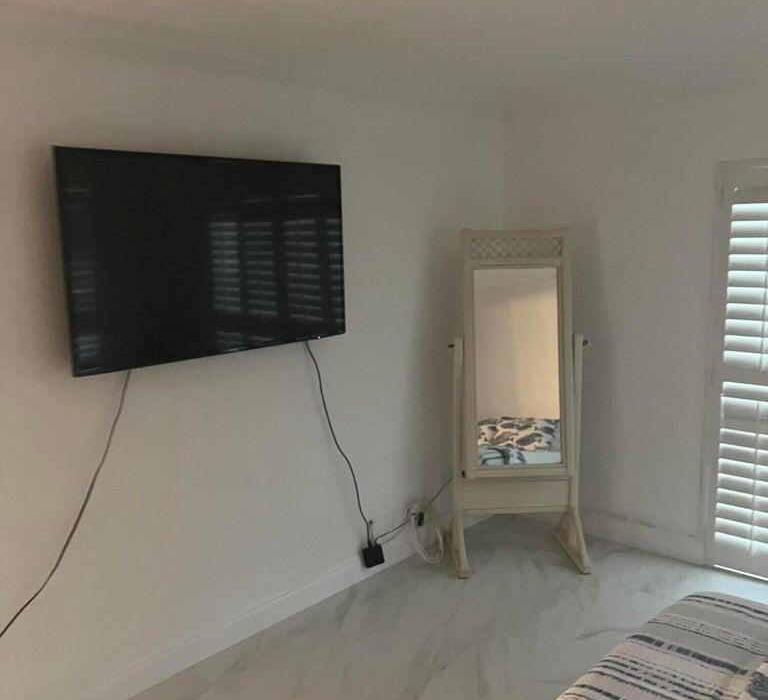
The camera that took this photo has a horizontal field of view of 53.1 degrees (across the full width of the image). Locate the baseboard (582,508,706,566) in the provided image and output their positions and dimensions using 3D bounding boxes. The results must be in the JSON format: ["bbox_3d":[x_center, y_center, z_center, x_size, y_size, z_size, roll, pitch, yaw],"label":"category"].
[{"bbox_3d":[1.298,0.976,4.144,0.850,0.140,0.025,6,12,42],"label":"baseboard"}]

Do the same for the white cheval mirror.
[{"bbox_3d":[0.674,0.242,3.919,0.671,1.692,0.527,-2,9,-3],"label":"white cheval mirror"}]

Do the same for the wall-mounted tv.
[{"bbox_3d":[-0.626,-0.359,2.957,0.060,0.733,1.269,6,12,42],"label":"wall-mounted tv"}]

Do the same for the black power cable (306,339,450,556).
[{"bbox_3d":[0.024,0.422,3.800,0.060,1.075,1.042,6,12,42],"label":"black power cable"}]

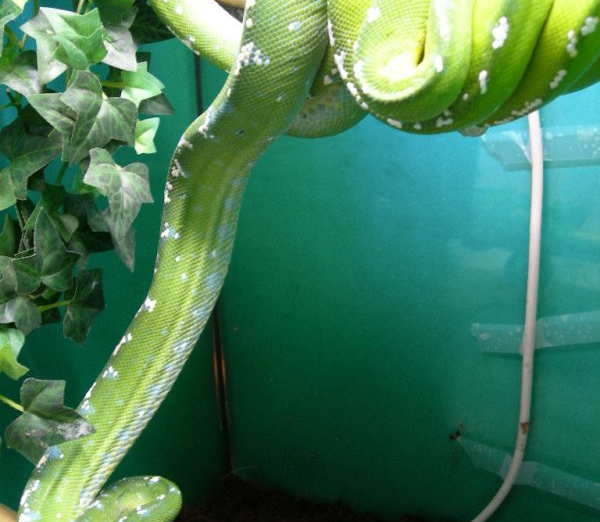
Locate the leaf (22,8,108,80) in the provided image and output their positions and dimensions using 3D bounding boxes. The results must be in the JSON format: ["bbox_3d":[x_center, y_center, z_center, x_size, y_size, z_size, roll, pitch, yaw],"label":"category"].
[{"bbox_3d":[-0.140,-0.130,0.525,0.051,0.044,0.020,0,-11,-6],"label":"leaf"}]

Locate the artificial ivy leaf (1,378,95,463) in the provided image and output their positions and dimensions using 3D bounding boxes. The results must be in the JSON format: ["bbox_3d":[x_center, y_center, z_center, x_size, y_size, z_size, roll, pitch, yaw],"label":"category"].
[{"bbox_3d":[-0.126,0.080,0.440,0.045,0.014,0.042,7,53,-12],"label":"artificial ivy leaf"}]

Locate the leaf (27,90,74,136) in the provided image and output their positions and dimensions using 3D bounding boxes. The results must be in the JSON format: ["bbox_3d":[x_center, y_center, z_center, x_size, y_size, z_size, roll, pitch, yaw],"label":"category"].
[{"bbox_3d":[-0.136,-0.082,0.490,0.034,0.030,0.010,0,-12,-22],"label":"leaf"}]

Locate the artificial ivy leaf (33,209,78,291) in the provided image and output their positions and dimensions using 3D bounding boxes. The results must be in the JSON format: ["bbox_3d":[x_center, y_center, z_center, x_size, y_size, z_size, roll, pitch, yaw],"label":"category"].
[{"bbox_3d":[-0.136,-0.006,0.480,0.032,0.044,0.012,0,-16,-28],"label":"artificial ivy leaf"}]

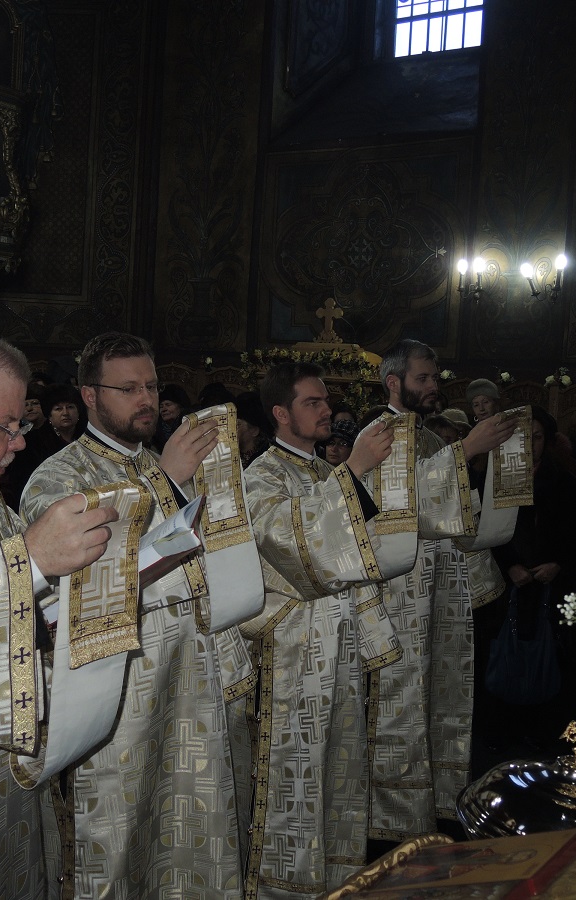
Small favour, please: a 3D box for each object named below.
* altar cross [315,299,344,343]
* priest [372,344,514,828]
[{"bbox_3d":[0.334,-1.041,7.800,0.235,0.355,0.060,4,3,20],"label":"altar cross"},{"bbox_3d":[0.485,0.499,3.400,0.620,1.760,0.620,4,3,23],"label":"priest"}]

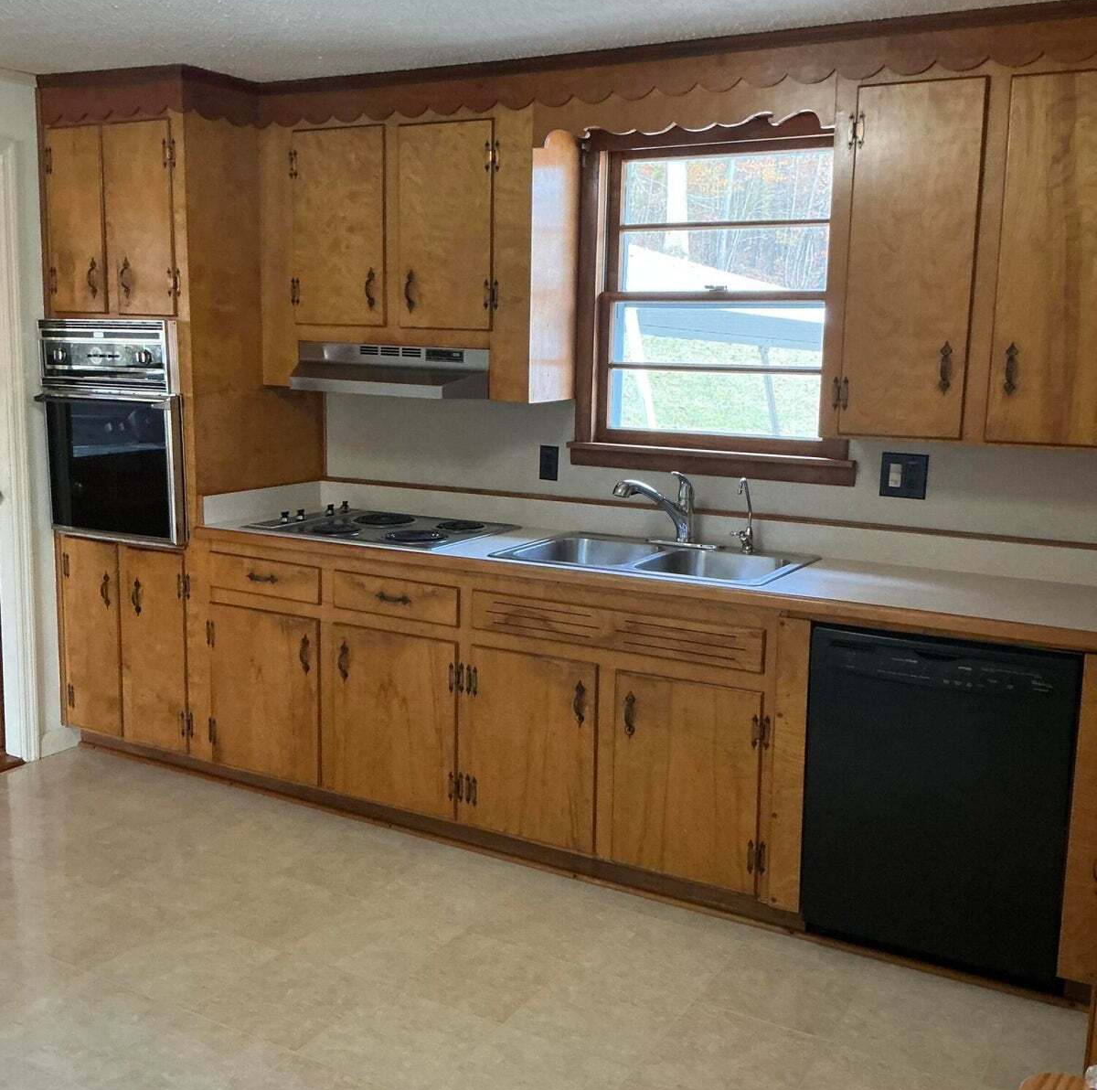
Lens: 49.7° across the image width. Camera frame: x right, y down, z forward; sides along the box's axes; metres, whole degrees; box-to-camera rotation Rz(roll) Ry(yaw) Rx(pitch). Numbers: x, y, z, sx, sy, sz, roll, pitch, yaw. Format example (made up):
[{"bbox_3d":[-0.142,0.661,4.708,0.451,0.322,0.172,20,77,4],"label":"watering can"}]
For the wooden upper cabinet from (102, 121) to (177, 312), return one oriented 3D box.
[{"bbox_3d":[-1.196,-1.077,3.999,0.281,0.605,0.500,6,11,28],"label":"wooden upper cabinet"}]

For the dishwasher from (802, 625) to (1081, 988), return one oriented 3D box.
[{"bbox_3d":[1.053,0.593,3.100,0.615,0.835,0.610,6,11,28],"label":"dishwasher"}]

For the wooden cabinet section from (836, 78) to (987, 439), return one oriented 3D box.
[{"bbox_3d":[0.995,-0.739,3.160,0.329,0.902,0.331,6,10,29],"label":"wooden cabinet section"}]

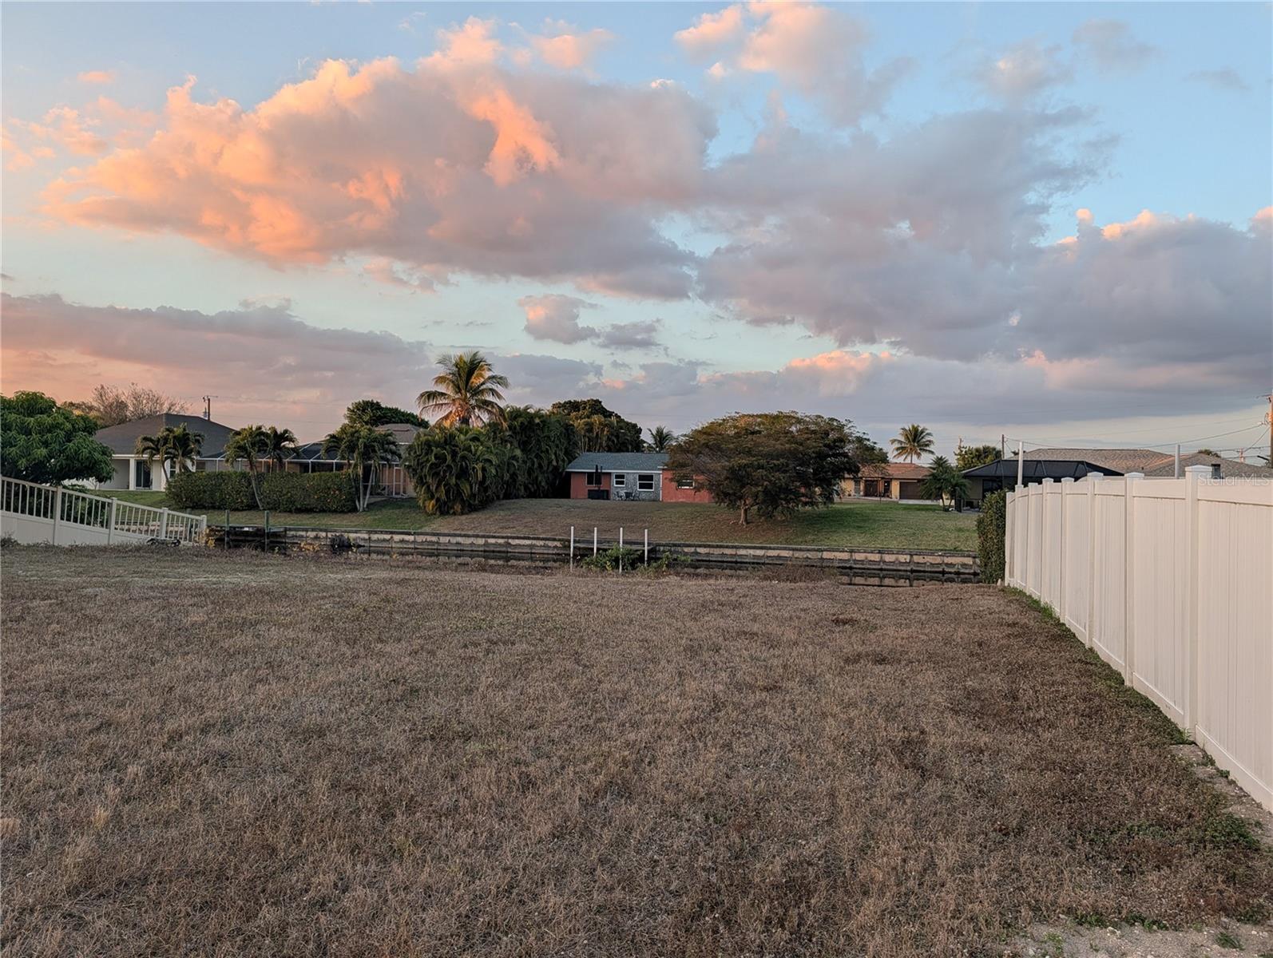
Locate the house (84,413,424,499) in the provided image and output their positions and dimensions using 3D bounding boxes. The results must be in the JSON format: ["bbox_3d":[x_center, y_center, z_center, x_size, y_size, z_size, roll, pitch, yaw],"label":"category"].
[{"bbox_3d":[-30.263,-2.065,72.000,24.000,6.300,14.000,1,-1,13],"label":"house"}]

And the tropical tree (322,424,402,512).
[{"bbox_3d":[-18.047,-0.783,58.000,5.000,5.672,4.600,1,-1,0],"label":"tropical tree"}]

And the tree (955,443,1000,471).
[{"bbox_3d":[36.642,-0.447,94.944,5.000,6.908,5.000,1,-1,0],"label":"tree"}]

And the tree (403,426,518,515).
[{"bbox_3d":[-12.085,-0.646,60.500,7.400,5.985,6.000,1,-1,0],"label":"tree"}]

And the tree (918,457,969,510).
[{"bbox_3d":[22.640,0.274,65.000,3.700,3.982,3.500,1,-1,0],"label":"tree"}]

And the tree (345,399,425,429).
[{"bbox_3d":[-25.215,-3.265,87.923,8.000,9.408,7.500,1,-1,0],"label":"tree"}]

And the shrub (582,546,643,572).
[{"bbox_3d":[-0.593,1.959,21.500,1.500,0.701,1.150,1,-1,0],"label":"shrub"}]

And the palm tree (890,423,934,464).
[{"bbox_3d":[37.412,-2.098,119.910,6.000,11.059,6.000,1,-1,0],"label":"palm tree"}]

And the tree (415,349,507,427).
[{"bbox_3d":[-13.055,-3.937,65.909,6.700,11.206,6.500,1,-1,0],"label":"tree"}]

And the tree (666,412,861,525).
[{"bbox_3d":[8.179,-0.705,57.000,12.000,7.112,11.500,1,-1,0],"label":"tree"}]

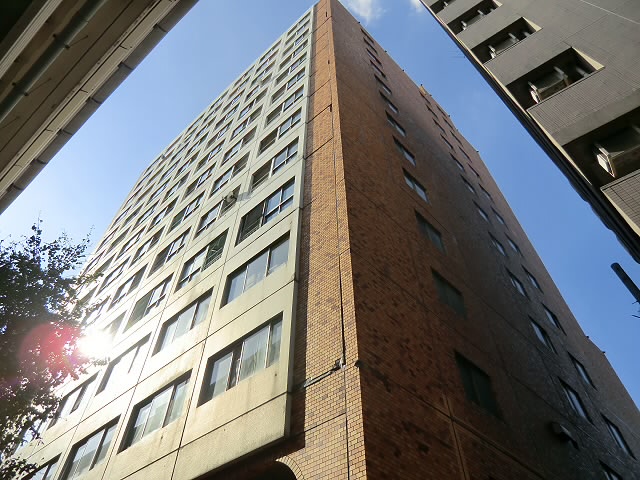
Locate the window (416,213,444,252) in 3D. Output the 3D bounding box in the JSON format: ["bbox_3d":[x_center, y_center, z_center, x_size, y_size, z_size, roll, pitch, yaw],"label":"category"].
[{"bbox_3d":[3.773,-0.119,15.156,1.510,1.342,0.160,37,-60,-26],"label":"window"}]

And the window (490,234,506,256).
[{"bbox_3d":[8.835,0.330,22.095,1.259,1.137,0.150,37,-61,-25],"label":"window"}]

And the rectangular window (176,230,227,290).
[{"bbox_3d":[-4.173,0.769,15.845,2.580,1.490,0.160,-35,-60,24],"label":"rectangular window"}]

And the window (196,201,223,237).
[{"bbox_3d":[-4.586,-0.809,18.512,1.340,1.430,0.160,-35,-60,24],"label":"window"}]

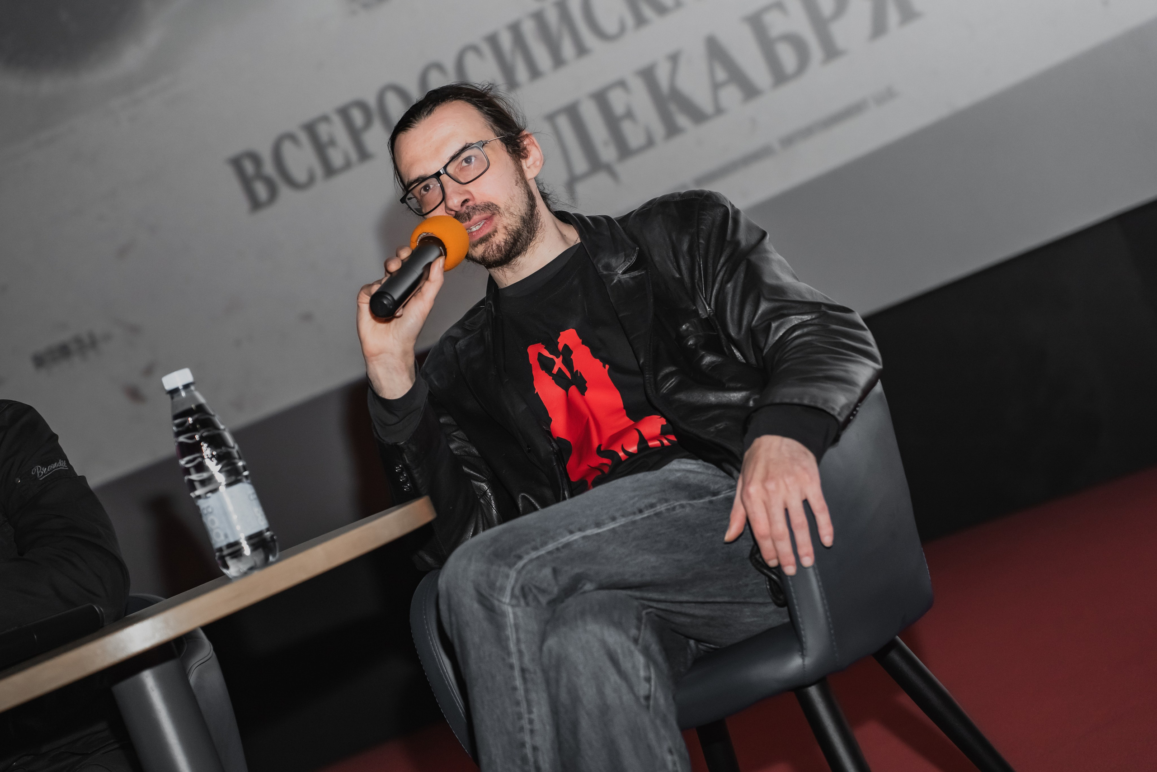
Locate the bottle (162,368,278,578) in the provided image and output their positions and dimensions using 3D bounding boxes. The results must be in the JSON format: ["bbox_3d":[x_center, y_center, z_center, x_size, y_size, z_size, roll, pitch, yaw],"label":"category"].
[{"bbox_3d":[-0.375,0.088,2.490,0.065,0.222,0.065,-22,0,-9],"label":"bottle"}]

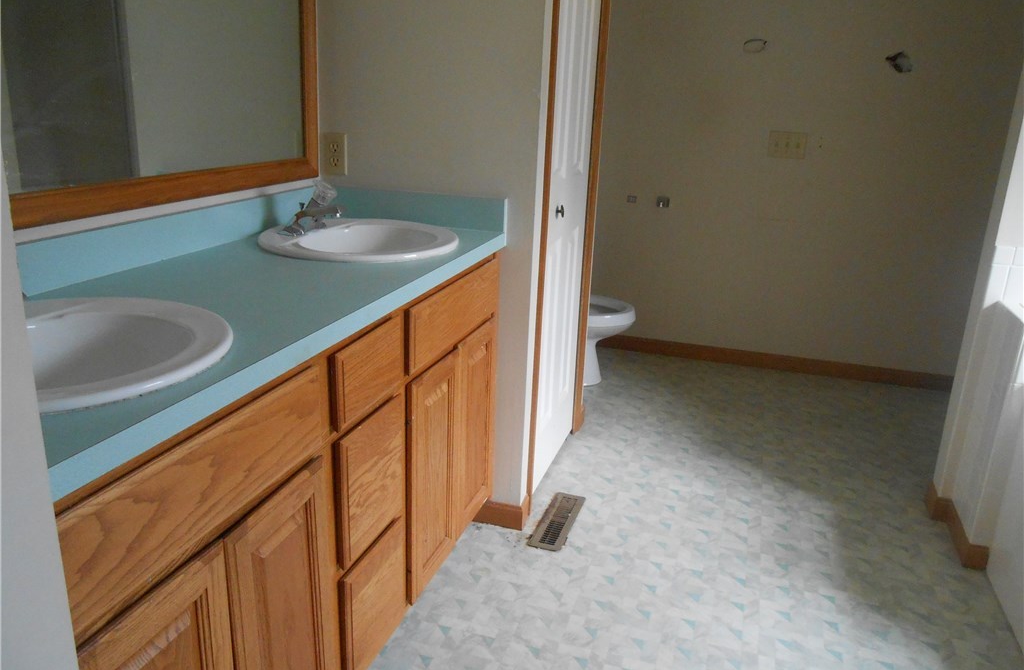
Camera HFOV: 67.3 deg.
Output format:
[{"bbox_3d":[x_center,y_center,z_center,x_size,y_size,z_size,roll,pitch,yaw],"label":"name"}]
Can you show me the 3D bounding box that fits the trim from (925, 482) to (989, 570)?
[{"bbox_3d":[1.369,0.572,2.386,0.100,0.080,0.405,7,18,16],"label":"trim"}]

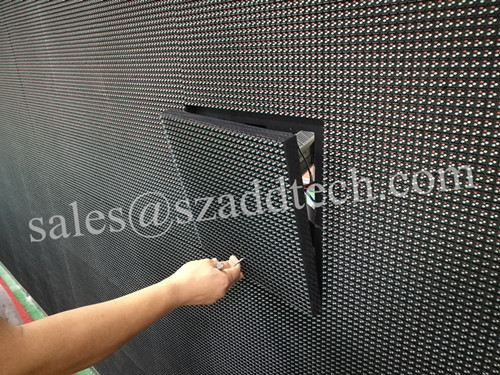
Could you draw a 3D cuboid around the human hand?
[{"bbox_3d":[-0.079,0.171,0.710,0.147,0.075,0.077,-11,21,-37],"label":"human hand"}]

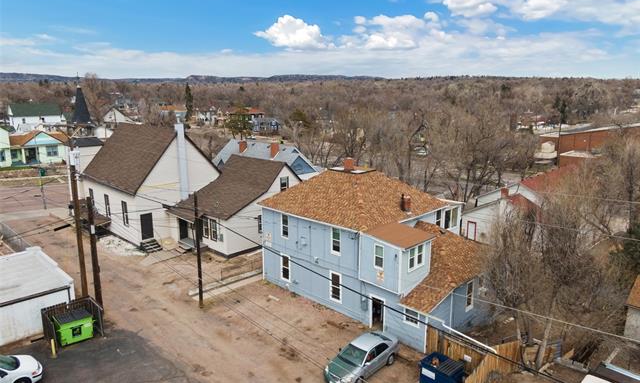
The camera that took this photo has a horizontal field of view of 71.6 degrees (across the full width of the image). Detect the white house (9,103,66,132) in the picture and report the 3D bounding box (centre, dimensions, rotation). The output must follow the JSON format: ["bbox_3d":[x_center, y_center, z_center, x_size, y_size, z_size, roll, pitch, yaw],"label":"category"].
[{"bbox_3d":[-87.246,-21.648,137.384,7.257,9.849,14.307,12,17,43],"label":"white house"}]

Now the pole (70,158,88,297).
[{"bbox_3d":[-15.704,2.641,28.830,0.363,10.368,0.363,12,17,43],"label":"pole"}]

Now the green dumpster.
[{"bbox_3d":[-14.471,7.895,25.990,1.607,1.348,1.814,12,17,43],"label":"green dumpster"}]

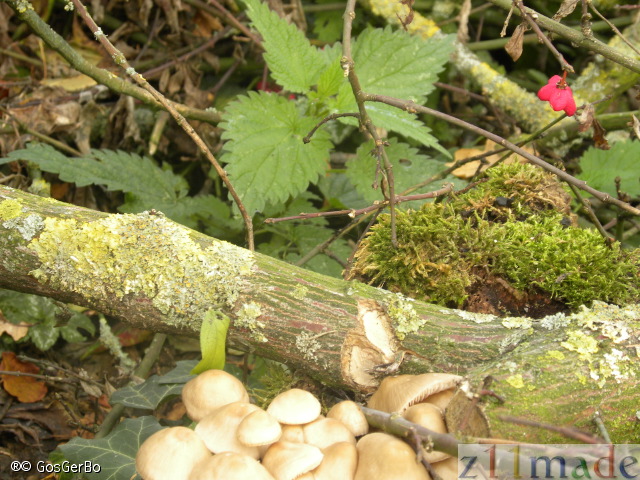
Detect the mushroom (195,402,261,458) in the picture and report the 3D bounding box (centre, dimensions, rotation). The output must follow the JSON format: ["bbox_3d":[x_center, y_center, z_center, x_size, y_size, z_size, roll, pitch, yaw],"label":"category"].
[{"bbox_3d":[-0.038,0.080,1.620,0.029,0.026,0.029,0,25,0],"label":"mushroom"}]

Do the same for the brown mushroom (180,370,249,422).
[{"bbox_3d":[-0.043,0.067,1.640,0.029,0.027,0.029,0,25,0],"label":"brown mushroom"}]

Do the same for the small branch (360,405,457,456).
[{"bbox_3d":[0.039,0.082,1.690,0.052,0.009,0.009,26,35,17],"label":"small branch"}]

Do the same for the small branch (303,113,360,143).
[{"bbox_3d":[0.005,-0.051,1.790,0.026,0.012,0.009,0,28,0],"label":"small branch"}]

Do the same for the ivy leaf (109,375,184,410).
[{"bbox_3d":[-0.077,0.068,1.750,0.033,0.007,0.027,7,29,13],"label":"ivy leaf"}]

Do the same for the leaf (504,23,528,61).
[{"bbox_3d":[0.085,-0.085,1.690,0.011,0.018,0.007,0,25,0],"label":"leaf"}]

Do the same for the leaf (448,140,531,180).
[{"bbox_3d":[0.083,-0.040,1.940,0.041,0.011,0.024,0,28,0],"label":"leaf"}]

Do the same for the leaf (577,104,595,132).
[{"bbox_3d":[0.117,-0.054,1.730,0.008,0.013,0.006,0,25,0],"label":"leaf"}]

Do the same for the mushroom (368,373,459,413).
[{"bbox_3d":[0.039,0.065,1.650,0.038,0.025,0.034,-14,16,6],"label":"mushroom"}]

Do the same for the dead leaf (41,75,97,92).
[{"bbox_3d":[-0.128,-0.080,2.000,0.029,0.006,0.016,0,28,0],"label":"dead leaf"}]

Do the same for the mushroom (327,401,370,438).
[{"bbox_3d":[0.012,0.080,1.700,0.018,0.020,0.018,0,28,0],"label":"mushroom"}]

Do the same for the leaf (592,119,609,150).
[{"bbox_3d":[0.124,-0.047,1.740,0.007,0.014,0.006,0,25,0],"label":"leaf"}]

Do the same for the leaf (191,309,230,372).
[{"bbox_3d":[-0.048,0.045,1.730,0.017,0.030,0.009,0,28,0],"label":"leaf"}]

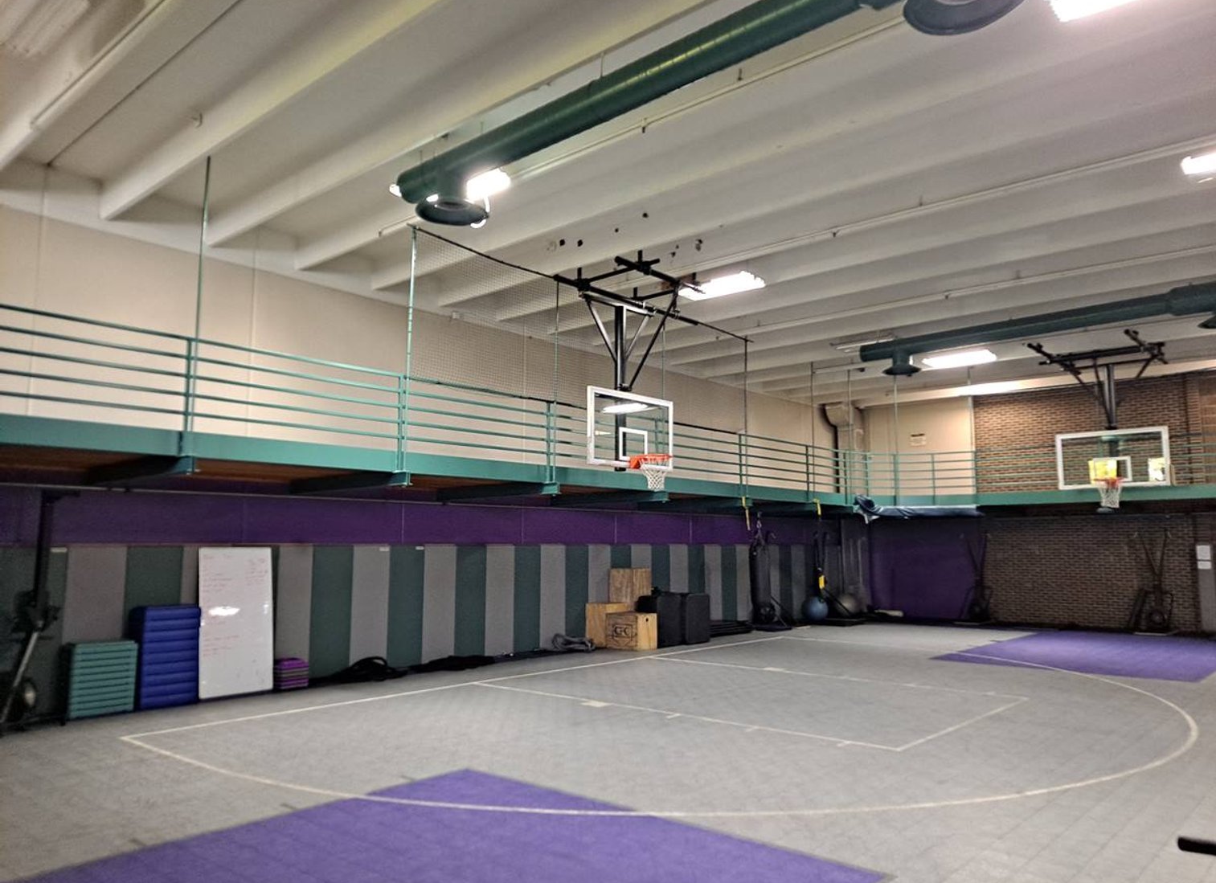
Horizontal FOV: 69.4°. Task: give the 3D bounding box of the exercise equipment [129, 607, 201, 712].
[{"bbox_3d":[-5.112,2.467,10.139,0.428,1.104,0.637,-6,-9,41],"label":"exercise equipment"}]

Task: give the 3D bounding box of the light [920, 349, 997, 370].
[{"bbox_3d":[6.946,-1.638,17.496,1.220,0.120,0.500,-6,-9,41],"label":"light"}]

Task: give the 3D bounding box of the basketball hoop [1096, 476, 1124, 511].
[{"bbox_3d":[9.356,0.966,16.345,0.488,0.537,0.567,-6,-9,41],"label":"basketball hoop"}]

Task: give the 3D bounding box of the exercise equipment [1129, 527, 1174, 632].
[{"bbox_3d":[11.410,2.934,18.490,0.880,2.150,0.900,-6,-9,41],"label":"exercise equipment"}]

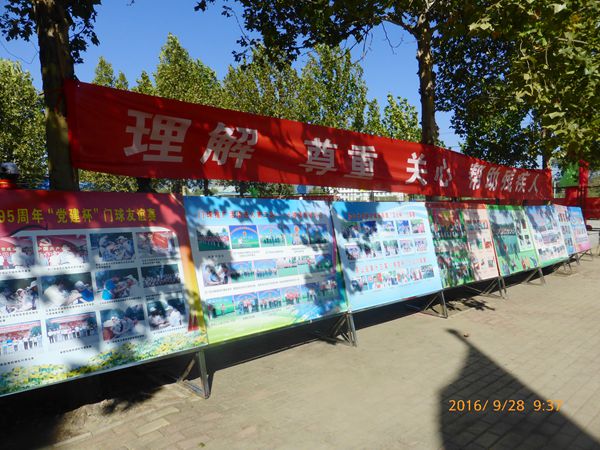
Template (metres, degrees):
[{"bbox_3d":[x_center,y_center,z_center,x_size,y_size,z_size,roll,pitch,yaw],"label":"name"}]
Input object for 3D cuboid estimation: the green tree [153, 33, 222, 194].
[{"bbox_3d":[-5.193,-3.946,20.136,3.393,9.882,3.393,0,2,0],"label":"green tree"}]

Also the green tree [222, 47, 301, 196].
[{"bbox_3d":[-2.051,-4.172,22.640,4.362,10.197,4.362,0,2,0],"label":"green tree"}]

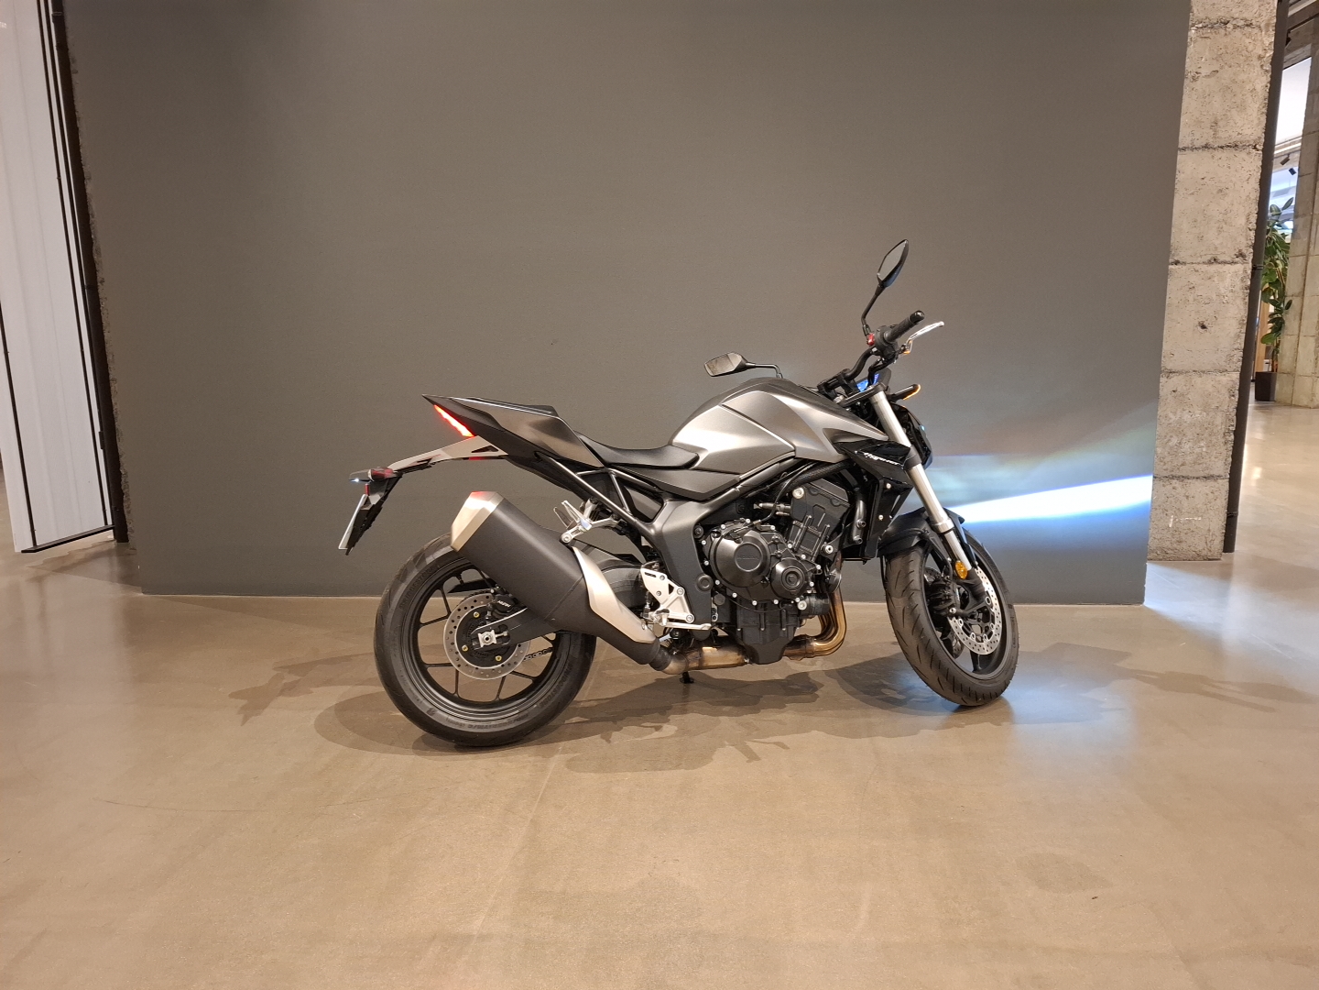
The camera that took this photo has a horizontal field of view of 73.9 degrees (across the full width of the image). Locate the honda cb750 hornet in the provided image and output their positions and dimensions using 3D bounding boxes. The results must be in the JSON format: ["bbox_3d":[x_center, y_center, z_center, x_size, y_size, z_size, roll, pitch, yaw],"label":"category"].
[{"bbox_3d":[0.120,-0.034,2.718,2.125,1.395,0.820,-3,10,-9],"label":"honda cb750 hornet"}]

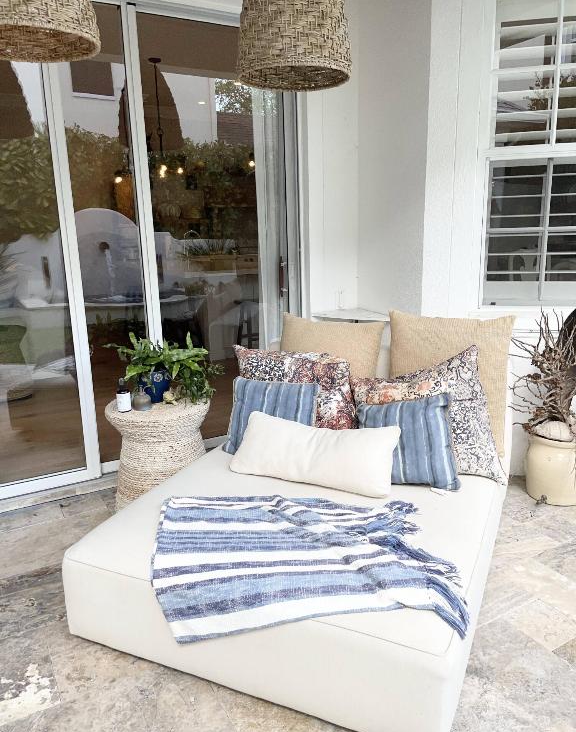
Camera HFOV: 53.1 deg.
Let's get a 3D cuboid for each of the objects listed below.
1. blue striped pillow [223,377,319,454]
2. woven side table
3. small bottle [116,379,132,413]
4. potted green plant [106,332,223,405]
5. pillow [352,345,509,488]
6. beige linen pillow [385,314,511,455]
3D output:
[{"bbox_3d":[-0.071,0.242,2.570,0.400,0.368,0.127,7,0,24],"label":"blue striped pillow"},{"bbox_3d":[-0.597,0.430,2.730,0.470,0.470,0.470,-5,14,-13],"label":"woven side table"},{"bbox_3d":[-0.760,0.132,2.667,0.069,0.149,0.069,-5,14,-16],"label":"small bottle"},{"bbox_3d":[-0.623,0.015,2.833,0.508,0.298,0.406,-5,14,-12],"label":"potted green plant"},{"bbox_3d":[0.579,0.196,2.406,0.603,0.533,0.159,-8,-3,24],"label":"pillow"},{"bbox_3d":[0.716,0.071,2.635,0.559,0.616,0.152,5,3,24],"label":"beige linen pillow"}]

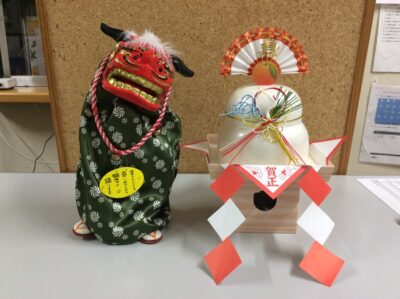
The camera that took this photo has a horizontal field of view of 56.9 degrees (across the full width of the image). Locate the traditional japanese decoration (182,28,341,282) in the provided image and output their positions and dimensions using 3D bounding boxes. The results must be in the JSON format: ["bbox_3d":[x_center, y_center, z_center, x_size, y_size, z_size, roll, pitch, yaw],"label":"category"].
[{"bbox_3d":[0.143,-0.026,0.767,0.345,0.430,0.360,1,17,0],"label":"traditional japanese decoration"}]

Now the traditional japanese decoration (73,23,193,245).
[{"bbox_3d":[-0.146,-0.045,0.807,0.255,0.435,0.215,2,17,3],"label":"traditional japanese decoration"}]

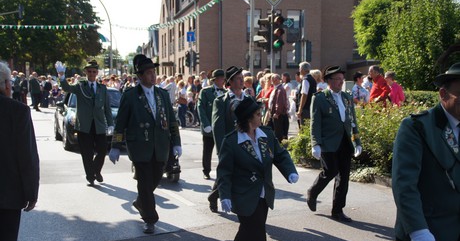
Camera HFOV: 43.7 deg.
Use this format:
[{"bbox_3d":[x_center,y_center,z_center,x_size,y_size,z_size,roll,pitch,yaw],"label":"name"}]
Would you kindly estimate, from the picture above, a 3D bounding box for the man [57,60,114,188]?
[{"bbox_3d":[-2.228,0.022,8.860,0.900,1.880,0.500,-1,5,-14],"label":"man"}]

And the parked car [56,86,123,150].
[{"bbox_3d":[-3.230,-0.151,14.033,1.730,1.400,4.100,-2,5,-20],"label":"parked car"}]

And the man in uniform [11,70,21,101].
[{"bbox_3d":[-9.667,-1.352,25.978,0.550,1.770,0.420,4,6,37],"label":"man in uniform"}]

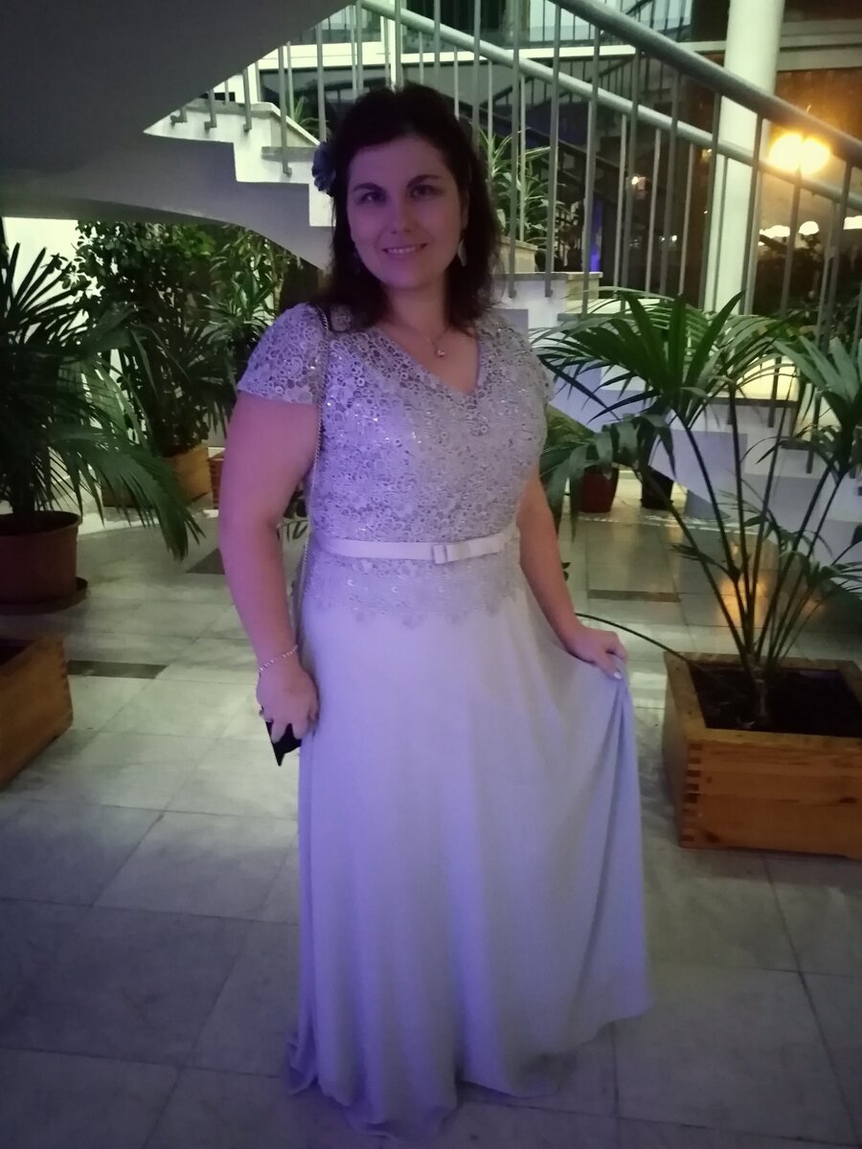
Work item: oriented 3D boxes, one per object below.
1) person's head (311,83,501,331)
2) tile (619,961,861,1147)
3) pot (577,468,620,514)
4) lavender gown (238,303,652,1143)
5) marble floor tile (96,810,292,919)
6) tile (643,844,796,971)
[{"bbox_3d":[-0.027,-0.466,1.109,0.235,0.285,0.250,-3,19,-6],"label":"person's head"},{"bbox_3d":[0.554,0.900,1.671,0.400,0.014,0.400,2,19,8],"label":"tile"},{"bbox_3d":[1.053,-0.532,5.449,0.260,0.280,0.260,-1,19,0],"label":"pot"},{"bbox_3d":[0.053,0.239,1.489,0.700,1.370,0.450,-9,20,-22],"label":"lavender gown"},{"bbox_3d":[-0.578,0.736,2.210,0.400,0.014,0.400,2,19,8],"label":"marble floor tile"},{"bbox_3d":[0.610,0.773,2.046,0.400,0.014,0.400,2,19,8],"label":"tile"}]

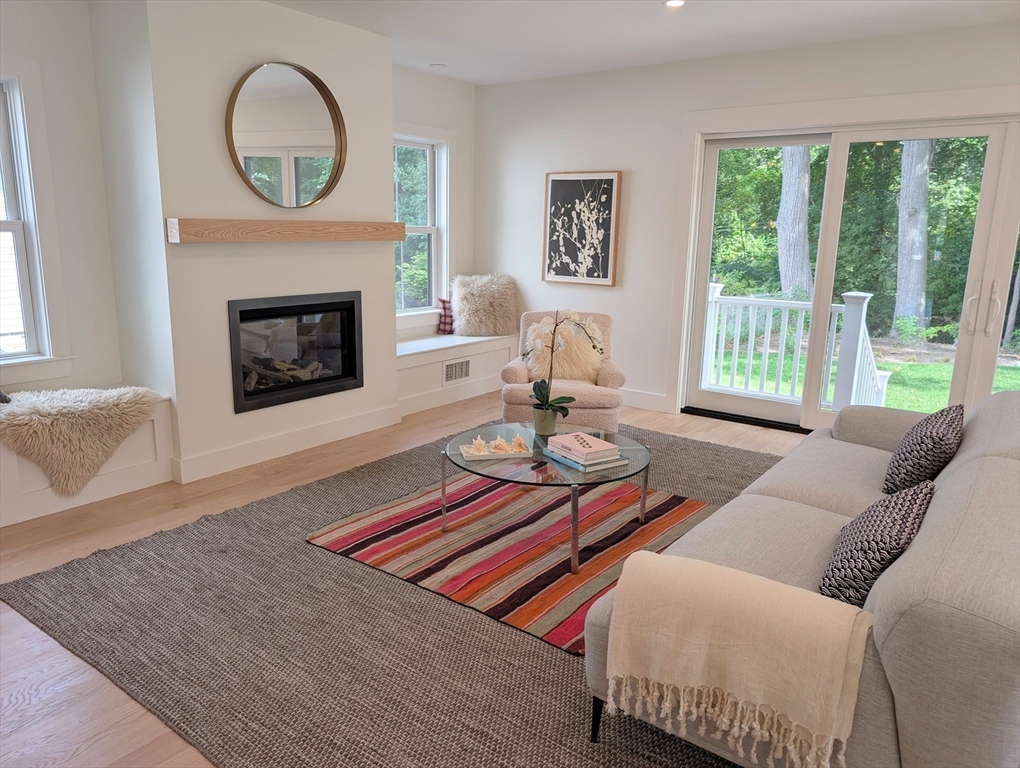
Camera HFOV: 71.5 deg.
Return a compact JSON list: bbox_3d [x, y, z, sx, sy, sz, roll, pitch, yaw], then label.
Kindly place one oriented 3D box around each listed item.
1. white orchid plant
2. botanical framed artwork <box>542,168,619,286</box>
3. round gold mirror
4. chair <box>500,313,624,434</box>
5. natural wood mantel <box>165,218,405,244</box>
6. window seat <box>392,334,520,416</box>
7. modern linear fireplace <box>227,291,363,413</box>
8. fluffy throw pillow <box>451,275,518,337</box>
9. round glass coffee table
[{"bbox_3d":[0.263,-0.101,3.485,0.400,0.520,0.270,1,12,0],"label":"white orchid plant"},{"bbox_3d":[0.571,-1.225,5.612,0.683,0.863,0.040,10,15,35],"label":"botanical framed artwork"},{"bbox_3d":[-1.228,-1.382,3.974,0.060,0.765,0.765,10,15,35],"label":"round gold mirror"},{"bbox_3d":[0.382,-0.088,4.935,0.810,0.800,0.820,2,12,6],"label":"chair"},{"bbox_3d":[-1.196,-0.882,4.099,0.108,0.118,1.554,10,15,35],"label":"natural wood mantel"},{"bbox_3d":[-0.590,-0.119,5.791,0.520,0.459,1.512,10,15,35],"label":"window seat"},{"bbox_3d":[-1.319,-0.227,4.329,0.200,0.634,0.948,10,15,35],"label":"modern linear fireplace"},{"bbox_3d":[-0.217,-0.659,6.024,0.530,0.520,0.220,2,0,6],"label":"fluffy throw pillow"},{"bbox_3d":[0.169,0.481,3.268,0.935,0.385,0.935,1,12,0],"label":"round glass coffee table"}]

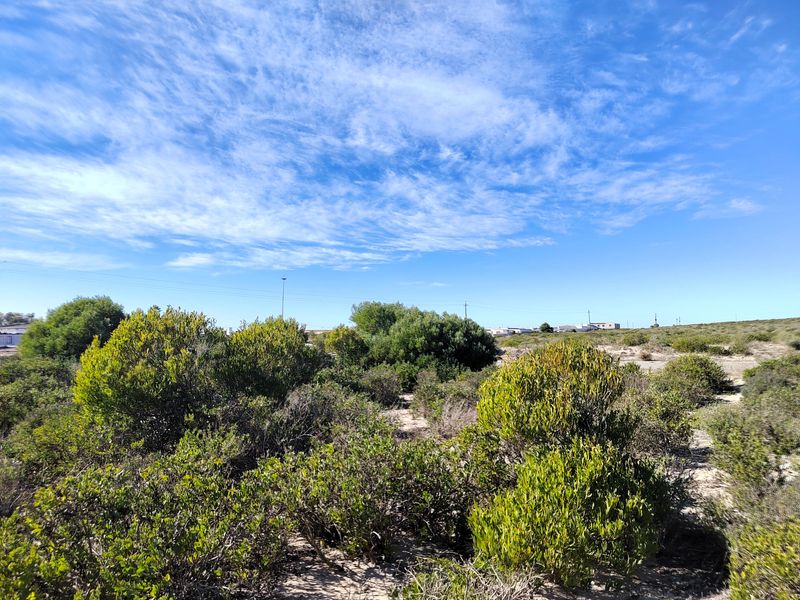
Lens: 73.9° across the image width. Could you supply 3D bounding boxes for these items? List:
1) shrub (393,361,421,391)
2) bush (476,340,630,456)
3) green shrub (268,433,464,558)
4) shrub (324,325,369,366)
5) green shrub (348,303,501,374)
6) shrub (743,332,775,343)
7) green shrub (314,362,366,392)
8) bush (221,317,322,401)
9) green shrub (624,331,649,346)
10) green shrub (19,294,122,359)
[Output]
[{"bbox_3d":[0.161,1.887,13.200,0.750,0.750,0.750,0,-3,0],"label":"shrub"},{"bbox_3d":[1.803,1.208,6.243,1.800,1.480,1.600,-1,-3,16],"label":"bush"},{"bbox_3d":[-0.279,1.424,4.178,1.550,0.820,1.300,0,-3,-4],"label":"green shrub"},{"bbox_3d":[-1.906,1.777,18.931,1.600,1.750,1.600,0,-3,-6],"label":"shrub"},{"bbox_3d":[0.922,1.449,20.000,5.500,2.700,4.500,0,-3,0],"label":"green shrub"},{"bbox_3d":[28.264,2.902,41.904,2.400,0.850,2.000,-2,-4,34],"label":"shrub"},{"bbox_3d":[-1.399,1.823,12.500,1.250,0.750,1.100,0,-3,0],"label":"green shrub"},{"bbox_3d":[-2.680,1.211,11.000,2.200,1.750,2.000,0,-3,0],"label":"bush"},{"bbox_3d":[16.795,2.780,37.904,1.900,1.150,1.800,-1,-3,24],"label":"green shrub"},{"bbox_3d":[-15.379,1.435,24.959,5.100,3.100,4.500,2,-4,-32],"label":"green shrub"}]

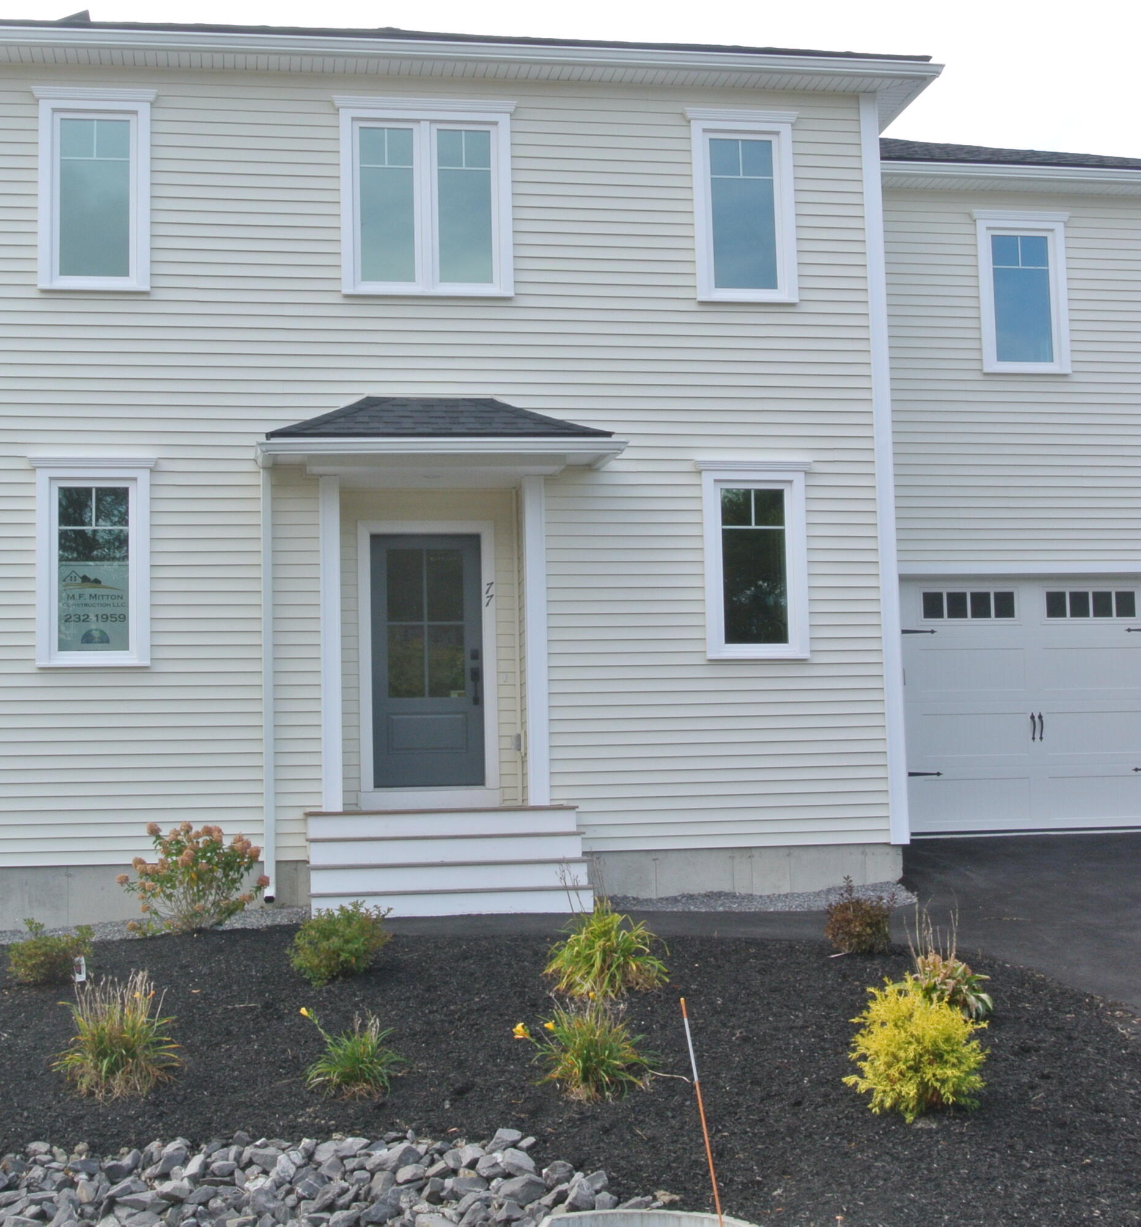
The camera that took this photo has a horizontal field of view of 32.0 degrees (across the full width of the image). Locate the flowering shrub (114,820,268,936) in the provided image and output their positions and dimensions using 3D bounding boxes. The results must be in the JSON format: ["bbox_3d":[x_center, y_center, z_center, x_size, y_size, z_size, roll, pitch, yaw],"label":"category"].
[{"bbox_3d":[-2.581,1.806,13.597,1.017,0.737,0.916,0,-6,-10],"label":"flowering shrub"}]

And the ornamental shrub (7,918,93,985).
[{"bbox_3d":[-3.201,2.080,12.240,0.510,0.387,0.459,0,-6,-10],"label":"ornamental shrub"}]

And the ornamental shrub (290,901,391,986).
[{"bbox_3d":[-1.404,2.015,12.141,0.600,0.493,0.570,0,-6,-10],"label":"ornamental shrub"}]

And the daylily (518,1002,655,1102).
[{"bbox_3d":[0.081,2.143,9.725,0.659,0.465,0.626,0,-6,-10],"label":"daylily"}]

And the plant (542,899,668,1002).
[{"bbox_3d":[0.205,1.959,11.601,0.721,0.581,0.721,-1,-6,0],"label":"plant"}]

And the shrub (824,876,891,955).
[{"bbox_3d":[1.856,1.957,12.848,0.417,0.492,0.417,0,-6,-10],"label":"shrub"}]

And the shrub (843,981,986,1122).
[{"bbox_3d":[1.639,2.089,9.483,0.676,0.642,0.676,0,-6,-10],"label":"shrub"}]

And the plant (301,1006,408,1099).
[{"bbox_3d":[-1.064,2.163,9.785,0.518,0.431,0.492,0,-6,-10],"label":"plant"}]

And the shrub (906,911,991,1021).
[{"bbox_3d":[2.156,1.996,11.313,0.495,0.599,0.500,0,-6,-10],"label":"shrub"}]

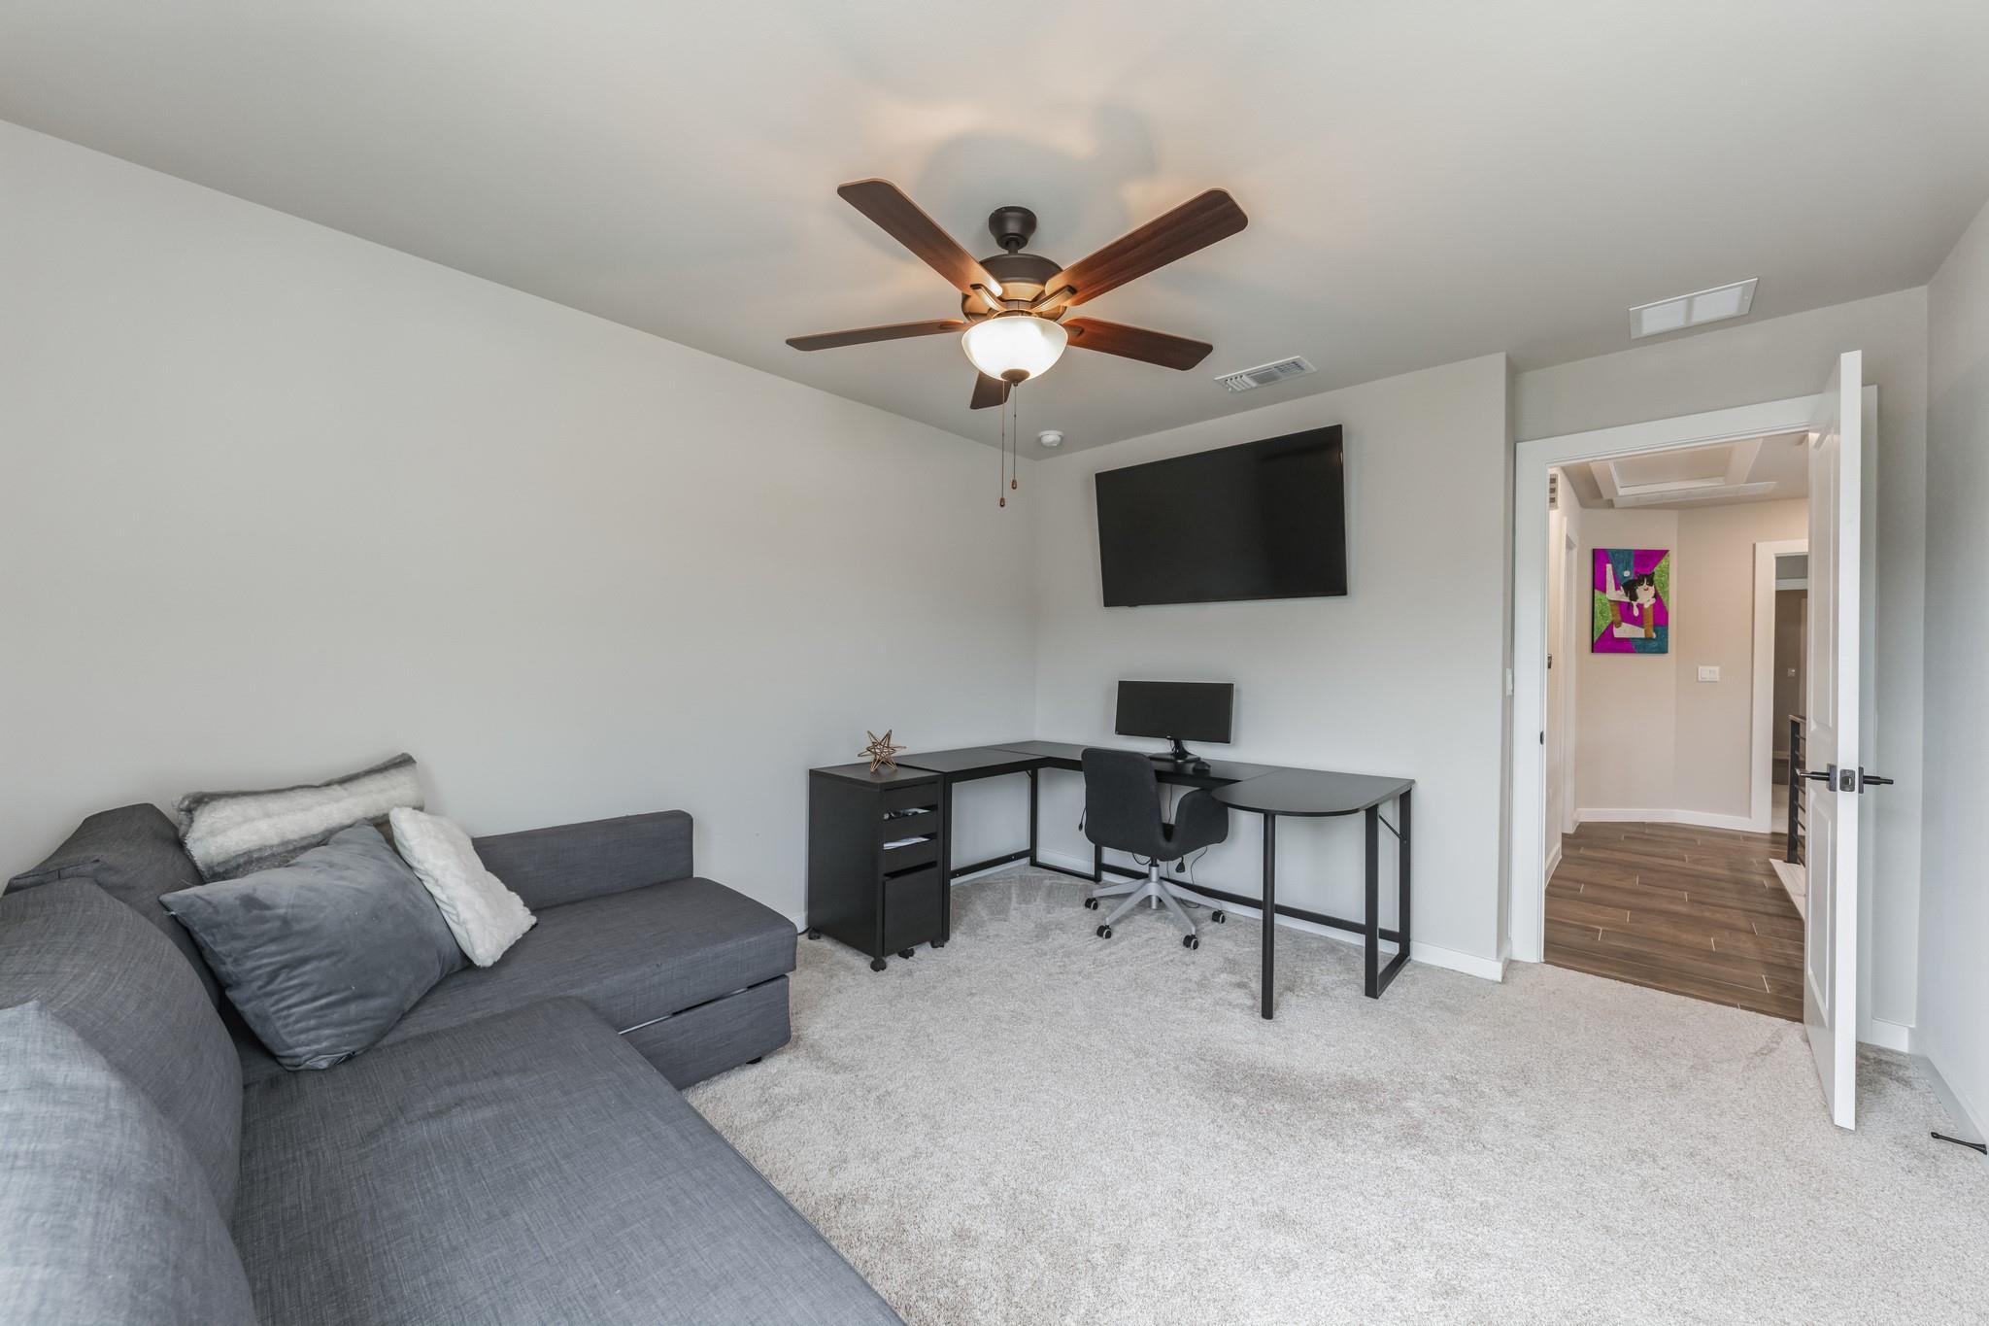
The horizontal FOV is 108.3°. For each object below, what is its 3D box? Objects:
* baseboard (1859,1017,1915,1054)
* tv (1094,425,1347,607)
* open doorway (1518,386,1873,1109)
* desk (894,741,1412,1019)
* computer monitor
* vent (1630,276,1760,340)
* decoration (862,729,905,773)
[{"bbox_3d":[2.889,1.203,2.309,0.105,0.090,0.020,1,0,42],"label":"baseboard"},{"bbox_3d":[1.047,-0.650,3.473,1.230,0.710,0.060,1,8,42],"label":"tv"},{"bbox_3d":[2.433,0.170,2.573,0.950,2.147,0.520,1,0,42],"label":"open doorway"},{"bbox_3d":[0.582,0.854,3.183,1.990,0.760,1.210,1,0,42],"label":"desk"},{"bbox_3d":[0.857,0.284,3.486,0.615,0.375,0.190,1,0,42],"label":"computer monitor"},{"bbox_3d":[2.362,-1.184,2.439,0.297,0.020,0.297,1,0,42],"label":"vent"},{"bbox_3d":[-0.497,0.386,3.218,0.200,0.185,0.190,0,0,-9],"label":"decoration"}]

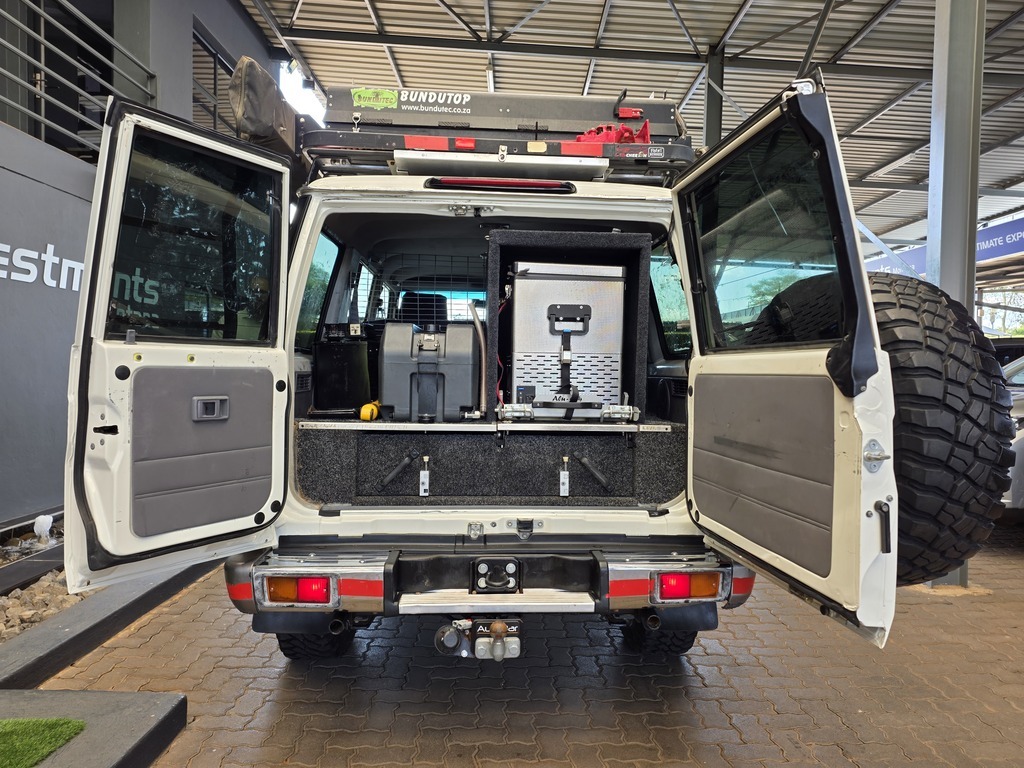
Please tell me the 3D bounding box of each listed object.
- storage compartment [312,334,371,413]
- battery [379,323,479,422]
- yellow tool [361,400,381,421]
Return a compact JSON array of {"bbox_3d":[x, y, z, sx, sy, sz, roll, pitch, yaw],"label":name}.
[{"bbox_3d":[-0.660,-0.042,2.750,0.224,0.294,0.300,1,1,-4],"label":"storage compartment"},{"bbox_3d":[-0.311,-0.047,2.630,0.360,0.360,0.340,1,1,-4],"label":"battery"},{"bbox_3d":[-0.520,0.099,2.520,0.073,0.071,0.060,1,1,-4],"label":"yellow tool"}]

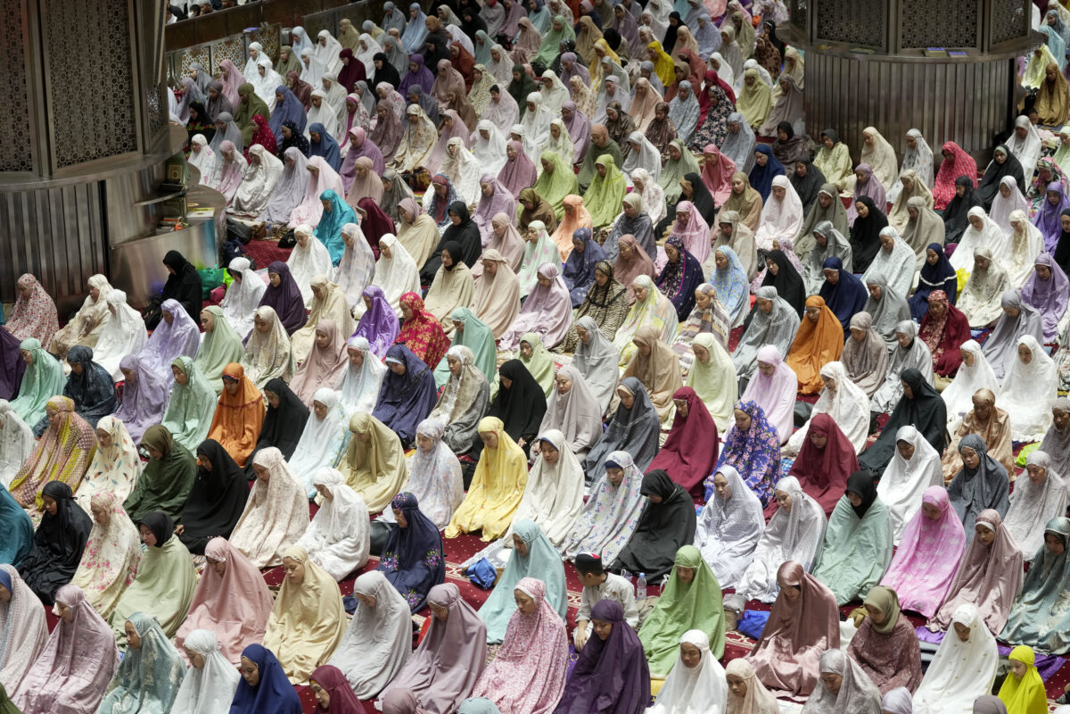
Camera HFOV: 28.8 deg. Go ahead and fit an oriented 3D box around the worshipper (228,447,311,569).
[{"bbox_3d":[-2.031,1.075,15.764,0.507,0.815,0.683,10,21,29],"label":"worshipper"}]

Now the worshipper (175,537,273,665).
[{"bbox_3d":[-2.247,1.678,14.908,0.527,0.804,0.733,10,21,29],"label":"worshipper"}]

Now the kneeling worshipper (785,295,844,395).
[{"bbox_3d":[2.592,-0.164,19.201,0.500,0.817,0.704,9,21,28],"label":"kneeling worshipper"}]

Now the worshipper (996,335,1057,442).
[{"bbox_3d":[4.103,0.238,17.303,0.478,0.849,0.702,9,21,27],"label":"worshipper"}]

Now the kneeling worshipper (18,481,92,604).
[{"bbox_3d":[-3.696,1.357,15.871,0.434,0.843,0.624,10,21,29],"label":"kneeling worshipper"}]

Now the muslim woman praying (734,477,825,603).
[{"bbox_3d":[1.795,1.247,15.055,0.550,0.813,0.751,10,22,30],"label":"muslim woman praying"}]

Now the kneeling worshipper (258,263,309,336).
[{"bbox_3d":[-2.844,-0.616,22.955,0.520,0.817,0.690,9,17,34],"label":"kneeling worshipper"}]

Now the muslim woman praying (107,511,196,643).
[{"bbox_3d":[-2.651,1.470,14.729,0.500,0.810,0.700,9,20,29],"label":"muslim woman praying"}]

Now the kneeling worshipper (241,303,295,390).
[{"bbox_3d":[-2.524,-0.104,19.790,0.490,0.800,0.660,7,19,25],"label":"kneeling worshipper"}]

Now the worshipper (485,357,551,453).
[{"bbox_3d":[-0.146,0.375,17.243,0.489,0.782,0.649,12,23,33],"label":"worshipper"}]

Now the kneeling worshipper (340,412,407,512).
[{"bbox_3d":[-1.360,0.790,16.918,0.500,0.760,0.680,9,20,29],"label":"kneeling worshipper"}]

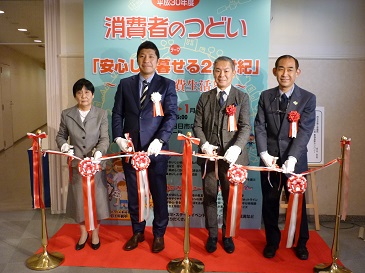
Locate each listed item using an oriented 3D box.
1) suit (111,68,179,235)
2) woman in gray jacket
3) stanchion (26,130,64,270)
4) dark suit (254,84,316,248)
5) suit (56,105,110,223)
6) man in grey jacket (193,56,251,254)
[{"bbox_3d":[-0.323,0.176,3.011,0.538,1.433,0.400,2,9,6],"label":"suit"},{"bbox_3d":[-0.845,0.260,2.995,0.458,1.492,0.470,0,9,-8],"label":"woman in gray jacket"},{"bbox_3d":[-1.113,0.493,2.773,0.316,1.087,0.316,1,9,0],"label":"stanchion"},{"bbox_3d":[0.851,0.266,2.947,0.504,1.402,0.400,4,9,18],"label":"dark suit"},{"bbox_3d":[-0.849,0.244,3.022,0.454,1.034,0.400,0,9,-8],"label":"suit"},{"bbox_3d":[0.327,0.181,2.981,0.492,1.692,0.470,2,9,6],"label":"man in grey jacket"}]

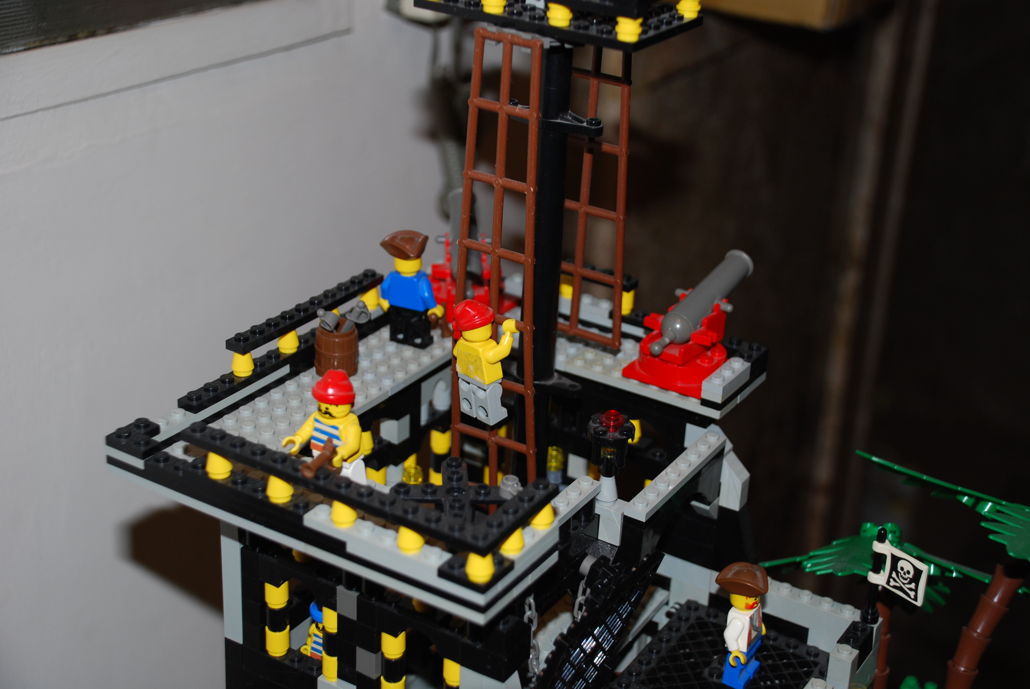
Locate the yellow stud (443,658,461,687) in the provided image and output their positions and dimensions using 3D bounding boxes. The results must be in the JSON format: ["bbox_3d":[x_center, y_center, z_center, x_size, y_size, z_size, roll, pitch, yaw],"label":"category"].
[{"bbox_3d":[-0.019,0.101,0.511,0.008,0.011,0.008,2,25,-1],"label":"yellow stud"}]

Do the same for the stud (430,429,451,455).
[{"bbox_3d":[-0.029,0.037,0.632,0.008,0.010,0.008,2,25,-1],"label":"stud"}]

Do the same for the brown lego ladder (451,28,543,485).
[{"bbox_3d":[-0.006,-0.009,0.567,0.040,0.202,0.004,17,29,28],"label":"brown lego ladder"}]

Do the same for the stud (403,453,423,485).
[{"bbox_3d":[-0.039,0.049,0.625,0.008,0.011,0.008,2,25,-1],"label":"stud"}]

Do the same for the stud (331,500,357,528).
[{"bbox_3d":[-0.050,0.048,0.479,0.008,0.011,0.008,2,25,-1],"label":"stud"}]

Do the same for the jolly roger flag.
[{"bbox_3d":[0.131,0.078,0.560,0.004,0.016,0.024,-16,31,-33],"label":"jolly roger flag"}]

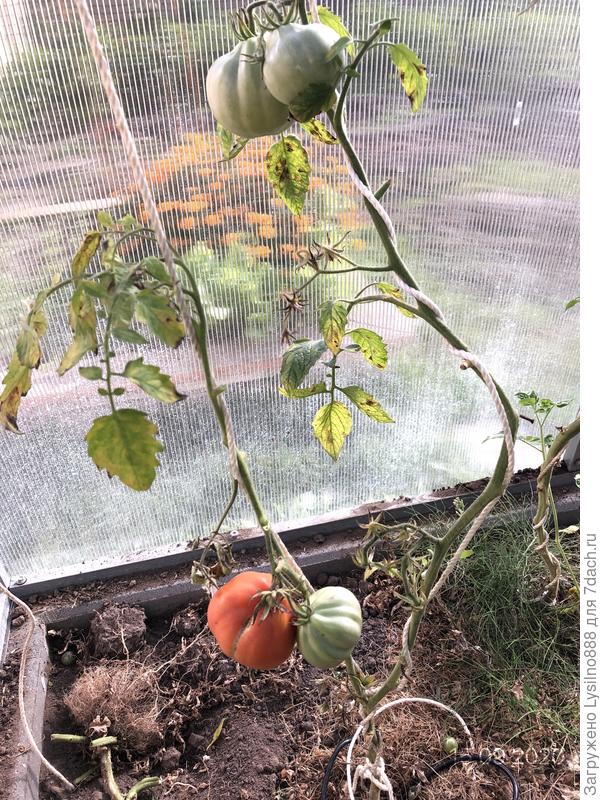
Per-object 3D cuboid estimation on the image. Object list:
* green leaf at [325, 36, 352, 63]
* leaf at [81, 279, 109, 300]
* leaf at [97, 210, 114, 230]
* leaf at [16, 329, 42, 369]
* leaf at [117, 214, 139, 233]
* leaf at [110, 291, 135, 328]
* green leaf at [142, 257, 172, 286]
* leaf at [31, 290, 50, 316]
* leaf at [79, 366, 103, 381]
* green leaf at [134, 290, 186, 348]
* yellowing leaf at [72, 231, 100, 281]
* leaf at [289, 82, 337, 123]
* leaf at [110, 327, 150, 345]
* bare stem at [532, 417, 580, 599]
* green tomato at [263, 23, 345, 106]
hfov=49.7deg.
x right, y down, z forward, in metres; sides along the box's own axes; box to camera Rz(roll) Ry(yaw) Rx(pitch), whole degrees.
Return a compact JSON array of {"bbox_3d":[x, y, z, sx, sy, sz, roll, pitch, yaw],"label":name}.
[{"bbox_3d":[0.036,-0.325,0.600,0.033,0.014,0.012,-35,21,20],"label":"green leaf"},{"bbox_3d":[-0.200,-0.108,0.630,0.029,0.018,0.014,19,3,-20],"label":"leaf"},{"bbox_3d":[-0.197,-0.182,0.655,0.015,0.020,0.011,-14,18,-13],"label":"leaf"},{"bbox_3d":[-0.259,-0.049,0.620,0.026,0.043,0.014,-9,35,-22],"label":"leaf"},{"bbox_3d":[-0.175,-0.179,0.655,0.022,0.017,0.013,0,15,-15],"label":"leaf"},{"bbox_3d":[-0.169,-0.086,0.615,0.024,0.040,0.014,0,34,-15],"label":"leaf"},{"bbox_3d":[-0.141,-0.127,0.640,0.028,0.028,0.015,0,11,-12],"label":"green leaf"},{"bbox_3d":[-0.251,-0.093,0.625,0.013,0.028,0.013,30,-4,-23],"label":"leaf"},{"bbox_3d":[-0.207,-0.026,0.640,0.022,0.015,0.009,13,16,-7],"label":"leaf"},{"bbox_3d":[-0.134,-0.077,0.615,0.036,0.064,0.015,-33,25,-6],"label":"green leaf"},{"bbox_3d":[-0.200,-0.135,0.605,0.018,0.053,0.015,24,27,-21],"label":"yellowing leaf"},{"bbox_3d":[0.011,-0.271,0.590,0.040,0.033,0.014,-42,17,18],"label":"leaf"},{"bbox_3d":[-0.163,-0.062,0.620,0.035,0.018,0.010,15,16,-8],"label":"leaf"},{"bbox_3d":[0.389,0.183,0.979,0.072,0.330,0.075,-9,39,-10],"label":"bare stem"},{"bbox_3d":[0.003,-0.316,0.610,0.078,0.073,0.078,-1,38,1],"label":"green tomato"}]

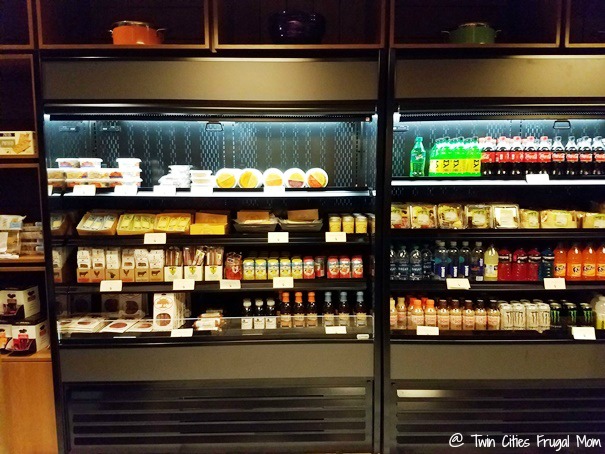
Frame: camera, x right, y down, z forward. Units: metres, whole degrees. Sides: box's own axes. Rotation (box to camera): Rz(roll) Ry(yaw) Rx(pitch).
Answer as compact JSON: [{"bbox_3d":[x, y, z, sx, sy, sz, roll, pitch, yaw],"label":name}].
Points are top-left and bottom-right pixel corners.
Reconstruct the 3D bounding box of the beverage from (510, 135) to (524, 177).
[{"bbox_3d":[1.260,-0.412,2.664,0.073,0.232,0.073,0,5,-1],"label":"beverage"}]

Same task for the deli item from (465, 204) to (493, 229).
[{"bbox_3d":[1.040,-0.061,2.686,0.152,0.138,0.080,0,5,-1],"label":"deli item"}]

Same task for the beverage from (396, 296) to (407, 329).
[{"bbox_3d":[0.618,0.536,2.820,0.060,0.188,0.060,0,5,-1],"label":"beverage"}]

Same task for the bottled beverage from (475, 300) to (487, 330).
[{"bbox_3d":[1.105,0.544,2.807,0.064,0.172,0.064,0,5,-1],"label":"bottled beverage"}]

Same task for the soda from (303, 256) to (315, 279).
[{"bbox_3d":[0.038,0.231,2.520,0.065,0.118,0.065,0,6,0],"label":"soda"}]

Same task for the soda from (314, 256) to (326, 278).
[{"bbox_3d":[0.100,0.229,2.550,0.064,0.117,0.064,0,6,0],"label":"soda"}]

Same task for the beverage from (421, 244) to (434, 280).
[{"bbox_3d":[0.777,0.218,2.833,0.065,0.203,0.065,0,5,-1],"label":"beverage"}]

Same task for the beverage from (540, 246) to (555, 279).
[{"bbox_3d":[1.430,0.216,2.650,0.073,0.201,0.073,0,5,0],"label":"beverage"}]

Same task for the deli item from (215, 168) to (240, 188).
[{"bbox_3d":[-0.439,-0.282,2.645,0.135,0.120,0.060,0,5,0],"label":"deli item"}]

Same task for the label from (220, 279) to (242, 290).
[{"bbox_3d":[-0.405,0.326,2.570,0.115,0.056,0.005,0,-7,0],"label":"label"}]

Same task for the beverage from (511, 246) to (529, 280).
[{"bbox_3d":[1.341,0.228,2.791,0.074,0.200,0.074,0,5,-1],"label":"beverage"}]

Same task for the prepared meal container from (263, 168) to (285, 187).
[{"bbox_3d":[-0.162,-0.274,2.585,0.120,0.118,0.050,0,-5,0],"label":"prepared meal container"}]

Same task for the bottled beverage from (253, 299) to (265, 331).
[{"bbox_3d":[-0.257,0.515,2.700,0.062,0.168,0.062,0,5,0],"label":"bottled beverage"}]

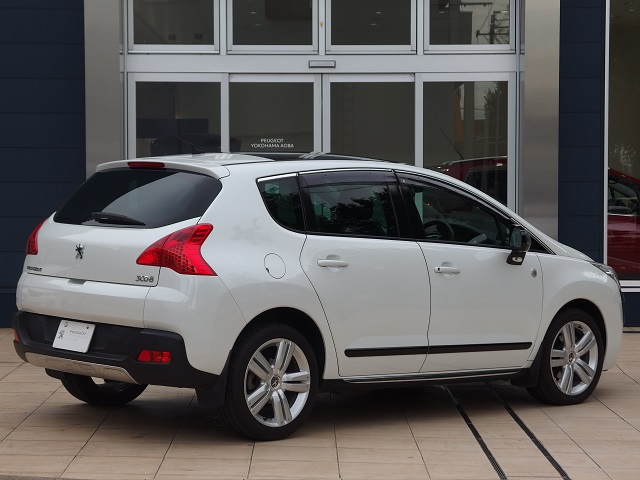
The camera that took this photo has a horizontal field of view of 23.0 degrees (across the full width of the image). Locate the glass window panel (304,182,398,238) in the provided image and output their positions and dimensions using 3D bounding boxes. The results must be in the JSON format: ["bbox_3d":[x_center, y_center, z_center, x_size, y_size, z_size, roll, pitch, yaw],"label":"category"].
[{"bbox_3d":[0.192,-0.179,9.093,0.820,0.367,0.070,0,-18,-43],"label":"glass window panel"}]

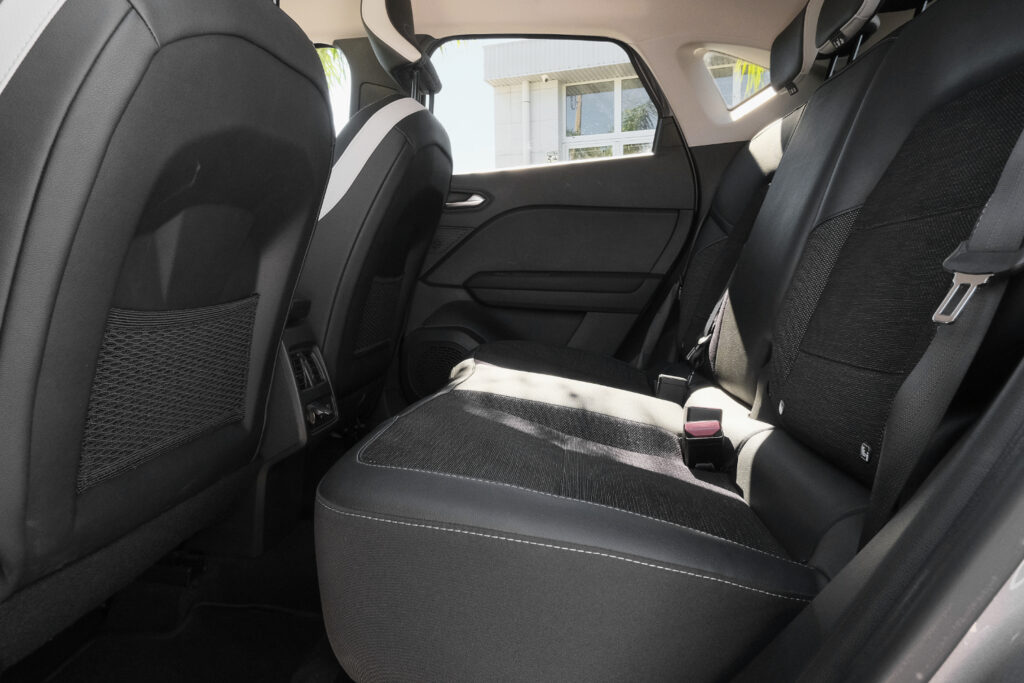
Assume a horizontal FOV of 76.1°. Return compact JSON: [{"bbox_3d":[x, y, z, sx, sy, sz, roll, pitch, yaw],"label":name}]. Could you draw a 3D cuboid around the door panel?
[{"bbox_3d":[0.085,-0.163,1.760,0.810,0.740,0.130,0,8,5],"label":"door panel"}]

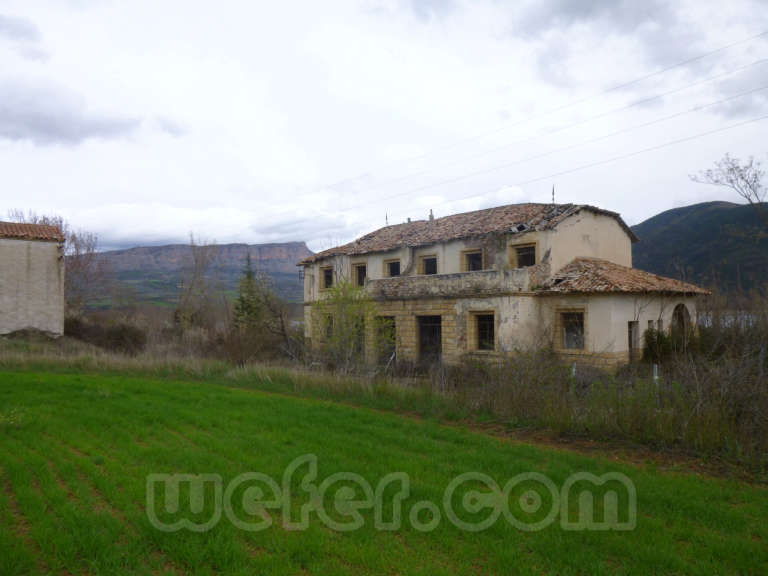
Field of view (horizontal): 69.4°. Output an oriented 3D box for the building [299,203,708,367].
[{"bbox_3d":[5.493,-0.232,37.363,13.710,8.870,25.070,1,-3,-43],"label":"building"}]

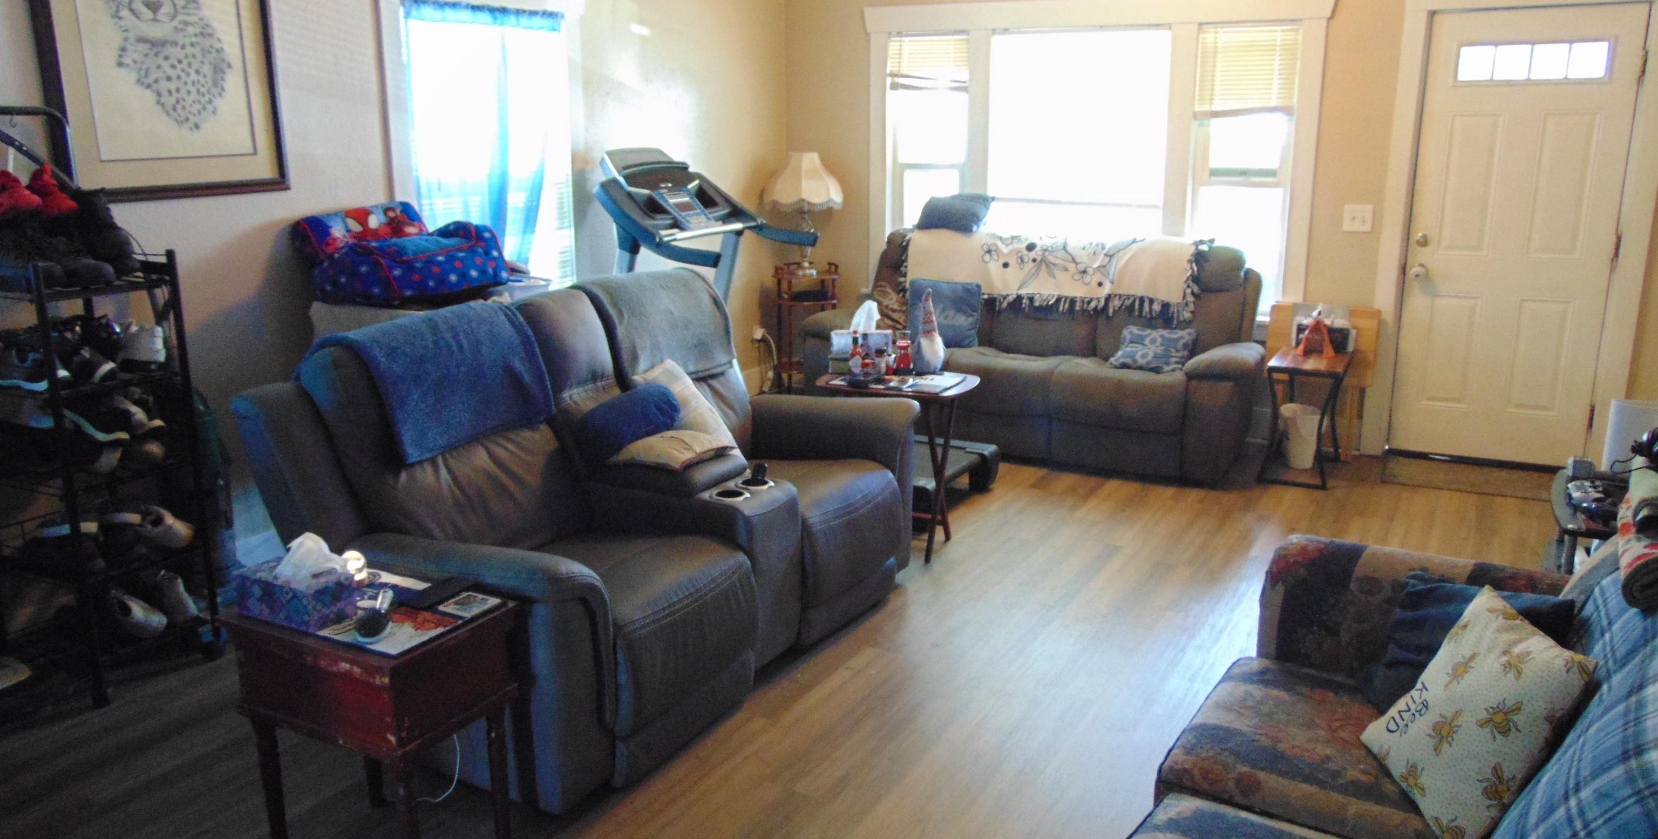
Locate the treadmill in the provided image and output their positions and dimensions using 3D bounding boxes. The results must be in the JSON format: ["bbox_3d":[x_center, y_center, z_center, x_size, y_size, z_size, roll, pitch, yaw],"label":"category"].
[{"bbox_3d":[-0.243,-0.421,5.299,1.800,1.500,0.880,7,16,27],"label":"treadmill"}]

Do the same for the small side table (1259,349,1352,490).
[{"bbox_3d":[2.206,-0.017,5.524,0.320,0.536,0.600,7,14,28],"label":"small side table"}]

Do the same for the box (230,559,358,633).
[{"bbox_3d":[-1.052,0.349,2.366,0.217,0.085,0.122,7,14,28],"label":"box"}]

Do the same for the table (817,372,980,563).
[{"bbox_3d":[0.263,0.170,4.669,0.590,0.660,0.415,7,16,27],"label":"table"}]

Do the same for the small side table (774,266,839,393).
[{"bbox_3d":[-0.102,-0.472,6.900,0.330,0.800,0.300,-5,15,-16],"label":"small side table"}]

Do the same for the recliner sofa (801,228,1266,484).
[{"bbox_3d":[1.016,-0.398,6.131,2.290,1.020,0.880,7,16,27],"label":"recliner sofa"}]

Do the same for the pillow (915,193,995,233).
[{"bbox_3d":[0.671,-1.108,6.424,0.400,0.210,0.280,7,14,28],"label":"pillow"}]

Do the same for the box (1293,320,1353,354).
[{"bbox_3d":[2.354,-0.383,5.672,0.230,0.115,0.120,7,16,27],"label":"box"}]

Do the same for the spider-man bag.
[{"bbox_3d":[-1.500,-0.600,4.215,0.500,0.310,0.510,7,14,28],"label":"spider-man bag"}]

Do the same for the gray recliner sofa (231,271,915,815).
[{"bbox_3d":[-0.588,0.161,3.591,1.090,1.019,1.880,7,14,28],"label":"gray recliner sofa"}]

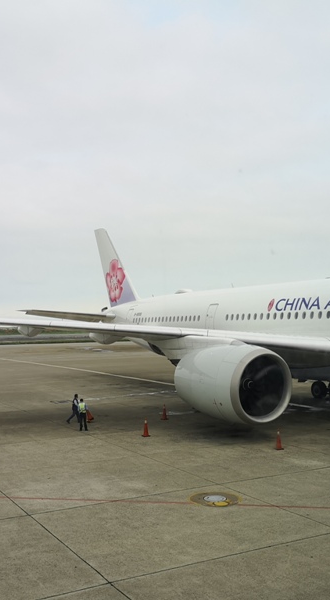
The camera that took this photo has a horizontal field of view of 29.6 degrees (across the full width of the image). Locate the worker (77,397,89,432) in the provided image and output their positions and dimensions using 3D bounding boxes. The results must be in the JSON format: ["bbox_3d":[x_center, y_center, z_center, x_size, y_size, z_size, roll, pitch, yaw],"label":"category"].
[{"bbox_3d":[-4.331,6.135,33.200,0.570,1.700,0.360,0,-3,10],"label":"worker"}]

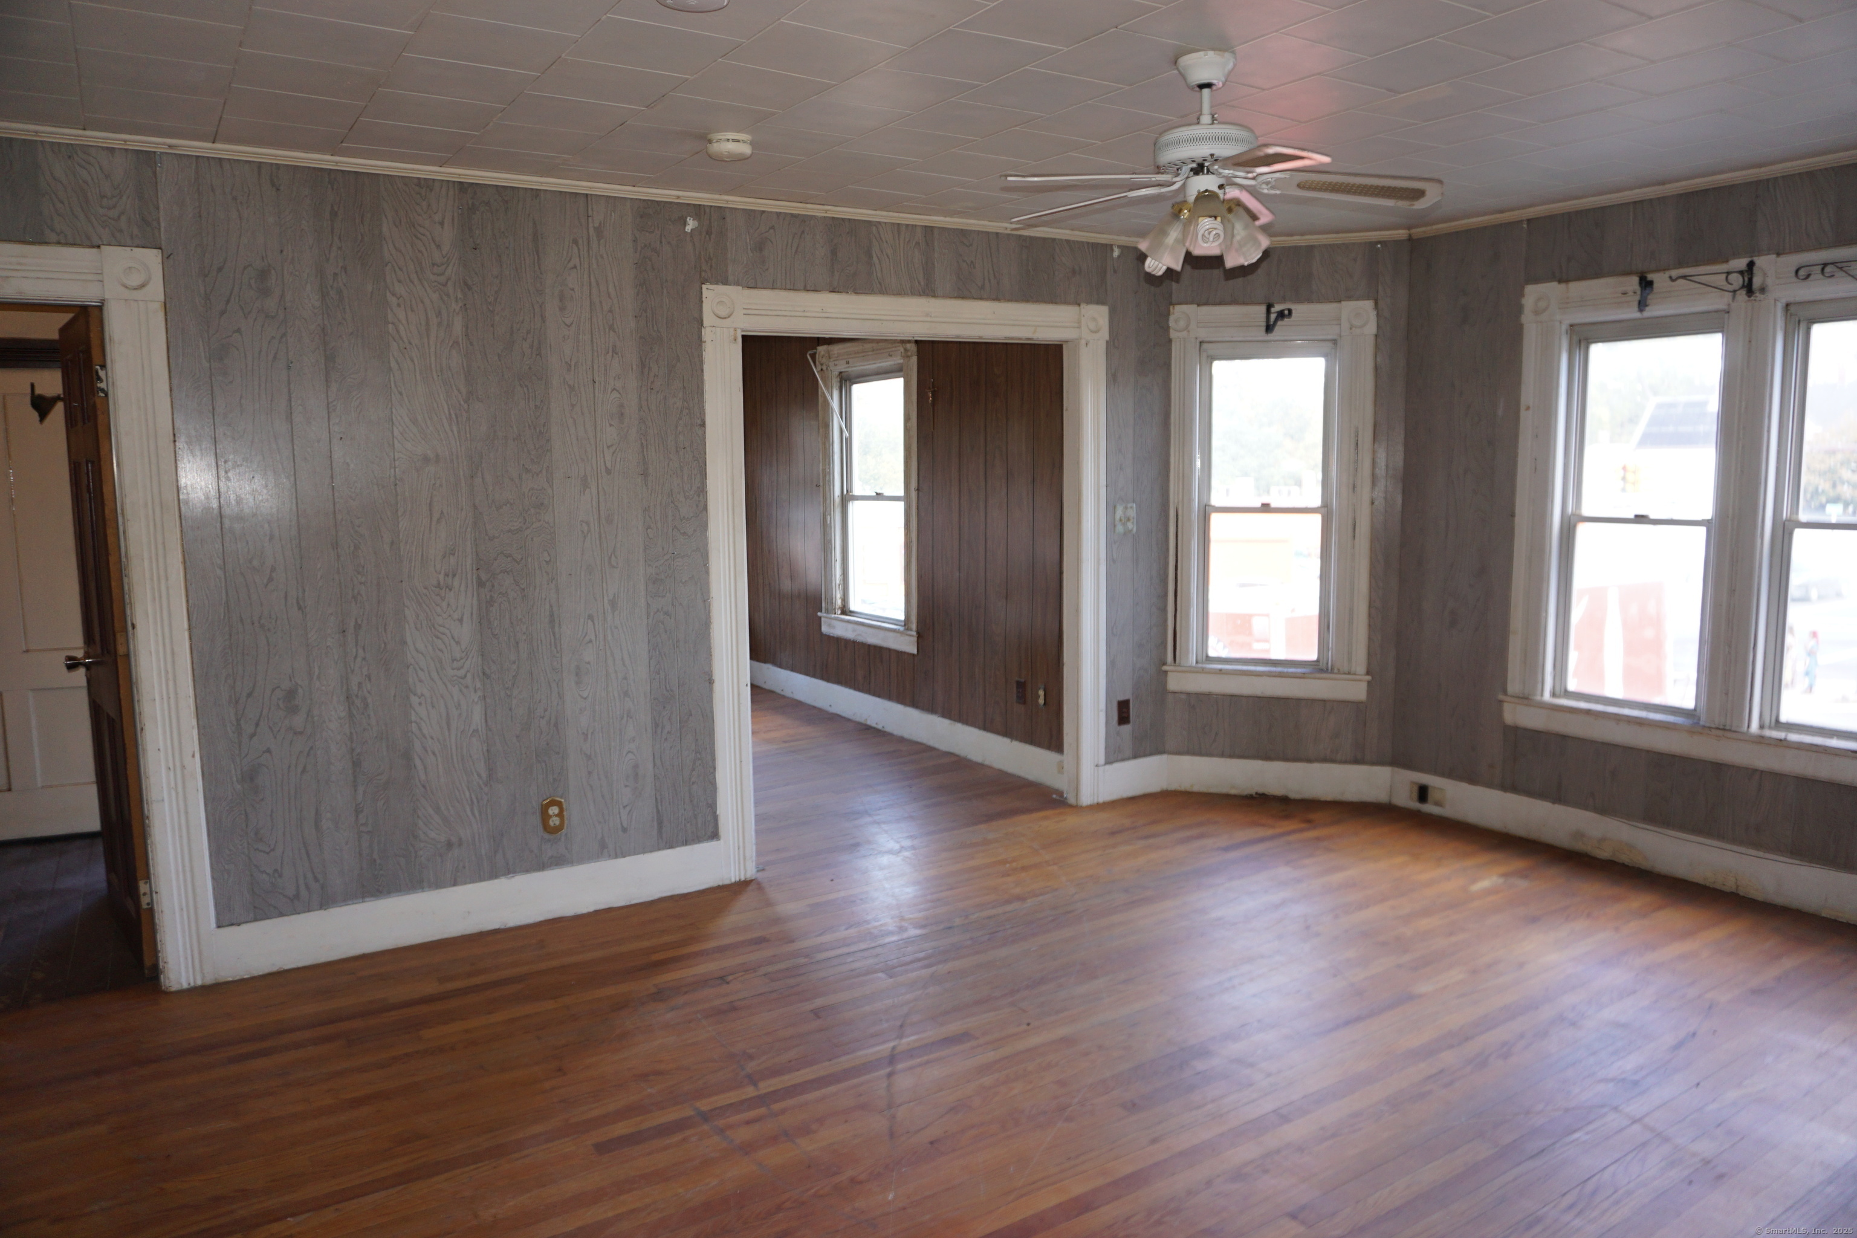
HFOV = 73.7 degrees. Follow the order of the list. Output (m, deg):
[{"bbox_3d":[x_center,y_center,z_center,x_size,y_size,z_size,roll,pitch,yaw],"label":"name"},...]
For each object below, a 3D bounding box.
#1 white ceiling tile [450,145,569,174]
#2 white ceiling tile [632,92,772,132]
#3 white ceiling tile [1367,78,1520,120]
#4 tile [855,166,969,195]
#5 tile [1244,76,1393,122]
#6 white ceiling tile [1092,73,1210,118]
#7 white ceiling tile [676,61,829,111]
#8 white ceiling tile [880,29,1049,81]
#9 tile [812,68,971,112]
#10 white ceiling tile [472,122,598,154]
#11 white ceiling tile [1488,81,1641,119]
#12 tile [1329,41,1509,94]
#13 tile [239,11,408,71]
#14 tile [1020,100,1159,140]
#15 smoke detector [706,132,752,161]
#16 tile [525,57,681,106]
[{"bbox_3d":[-1.266,-1.382,3.726,0.302,0.015,0.302,-5,9,-33],"label":"white ceiling tile"},{"bbox_3d":[-0.589,-1.322,3.242,0.303,0.016,0.303,-5,9,-33],"label":"white ceiling tile"},{"bbox_3d":[1.297,-1.319,3.145,0.302,0.015,0.302,-5,9,-33],"label":"white ceiling tile"},{"bbox_3d":[-0.052,-1.436,4.075,0.305,0.018,0.305,-5,9,-33],"label":"tile"},{"bbox_3d":[0.956,-1.308,3.096,0.305,0.018,0.305,-5,9,-33],"label":"tile"},{"bbox_3d":[0.616,-1.306,3.075,0.302,0.015,0.302,-5,9,-33],"label":"white ceiling tile"},{"bbox_3d":[-0.410,-1.266,2.935,0.303,0.015,0.303,-6,9,-32],"label":"white ceiling tile"},{"bbox_3d":[0.093,-1.240,2.715,0.303,0.015,0.303,-6,9,-32],"label":"white ceiling tile"},{"bbox_3d":[-0.071,-1.274,2.970,0.303,0.015,0.303,-6,9,-32],"label":"tile"},{"bbox_3d":[-1.102,-1.350,3.474,0.302,0.015,0.302,-5,9,-33],"label":"white ceiling tile"},{"bbox_3d":[1.635,-1.324,3.169,0.302,0.015,0.302,-5,9,-33],"label":"white ceiling tile"},{"bbox_3d":[1.121,-1.274,2.844,0.305,0.018,0.305,-5,9,-33],"label":"tile"},{"bbox_3d":[-1.287,-1.240,2.644,0.302,0.015,0.302,-5,9,-33],"label":"tile"},{"bbox_3d":[0.448,-1.337,3.316,0.305,0.018,0.305,-5,9,-33],"label":"tile"},{"bbox_3d":[-0.557,-1.322,3.472,0.126,0.052,0.126,0,8,0],"label":"smoke detector"},{"bbox_3d":[-0.769,-1.284,2.962,0.302,0.015,0.302,-5,9,-33],"label":"tile"}]

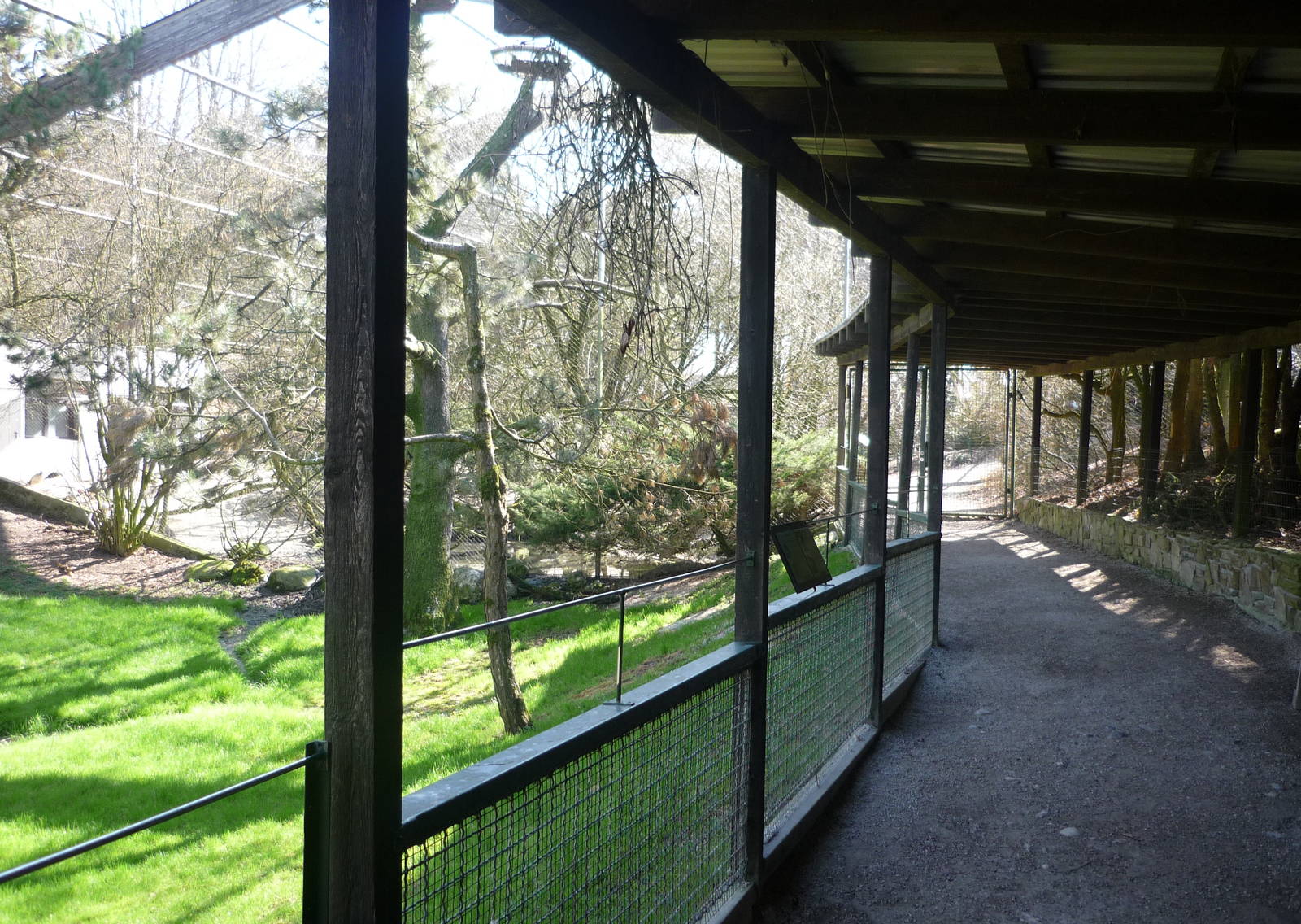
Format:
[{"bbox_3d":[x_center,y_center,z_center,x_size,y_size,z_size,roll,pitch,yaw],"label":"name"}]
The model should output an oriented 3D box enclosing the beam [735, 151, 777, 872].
[{"bbox_3d":[0.361,0.235,4.355,0.099,2.530,0.099,2,2,22],"label":"beam"}]

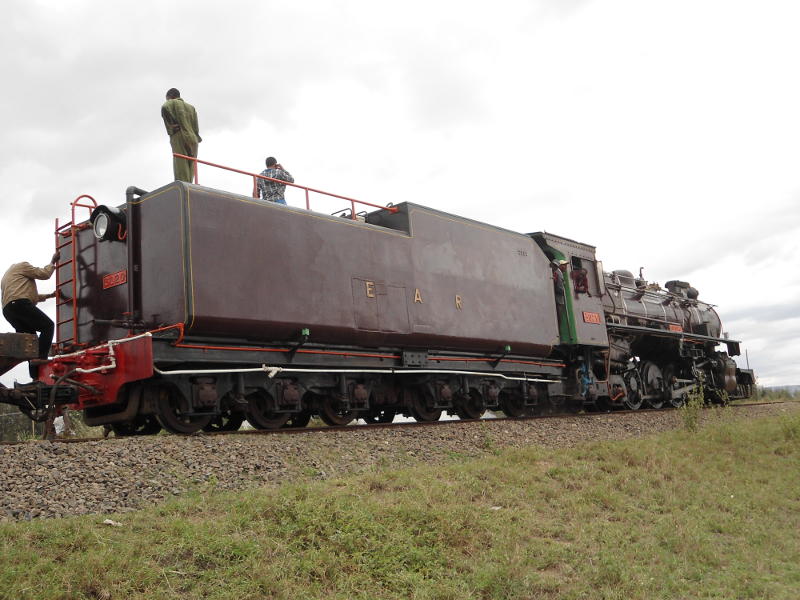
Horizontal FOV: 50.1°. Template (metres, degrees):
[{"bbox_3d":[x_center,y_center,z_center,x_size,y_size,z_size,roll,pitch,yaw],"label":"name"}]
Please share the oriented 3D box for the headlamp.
[{"bbox_3d":[-3.688,-0.949,10.774,0.430,0.440,0.290,-13,-12,37],"label":"headlamp"}]

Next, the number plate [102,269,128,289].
[{"bbox_3d":[-3.567,-0.255,10.760,0.520,0.160,0.030,-13,-12,37],"label":"number plate"}]

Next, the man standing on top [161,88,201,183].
[{"bbox_3d":[-2.934,-1.996,11.365,0.540,1.720,0.360,1,-12,-32],"label":"man standing on top"}]

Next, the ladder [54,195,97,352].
[{"bbox_3d":[-4.270,-0.373,11.315,0.440,2.050,0.380,-13,-12,37],"label":"ladder"}]

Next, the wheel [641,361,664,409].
[{"bbox_3d":[6.550,2.233,22.217,0.150,1.250,1.250,-13,-12,37],"label":"wheel"}]

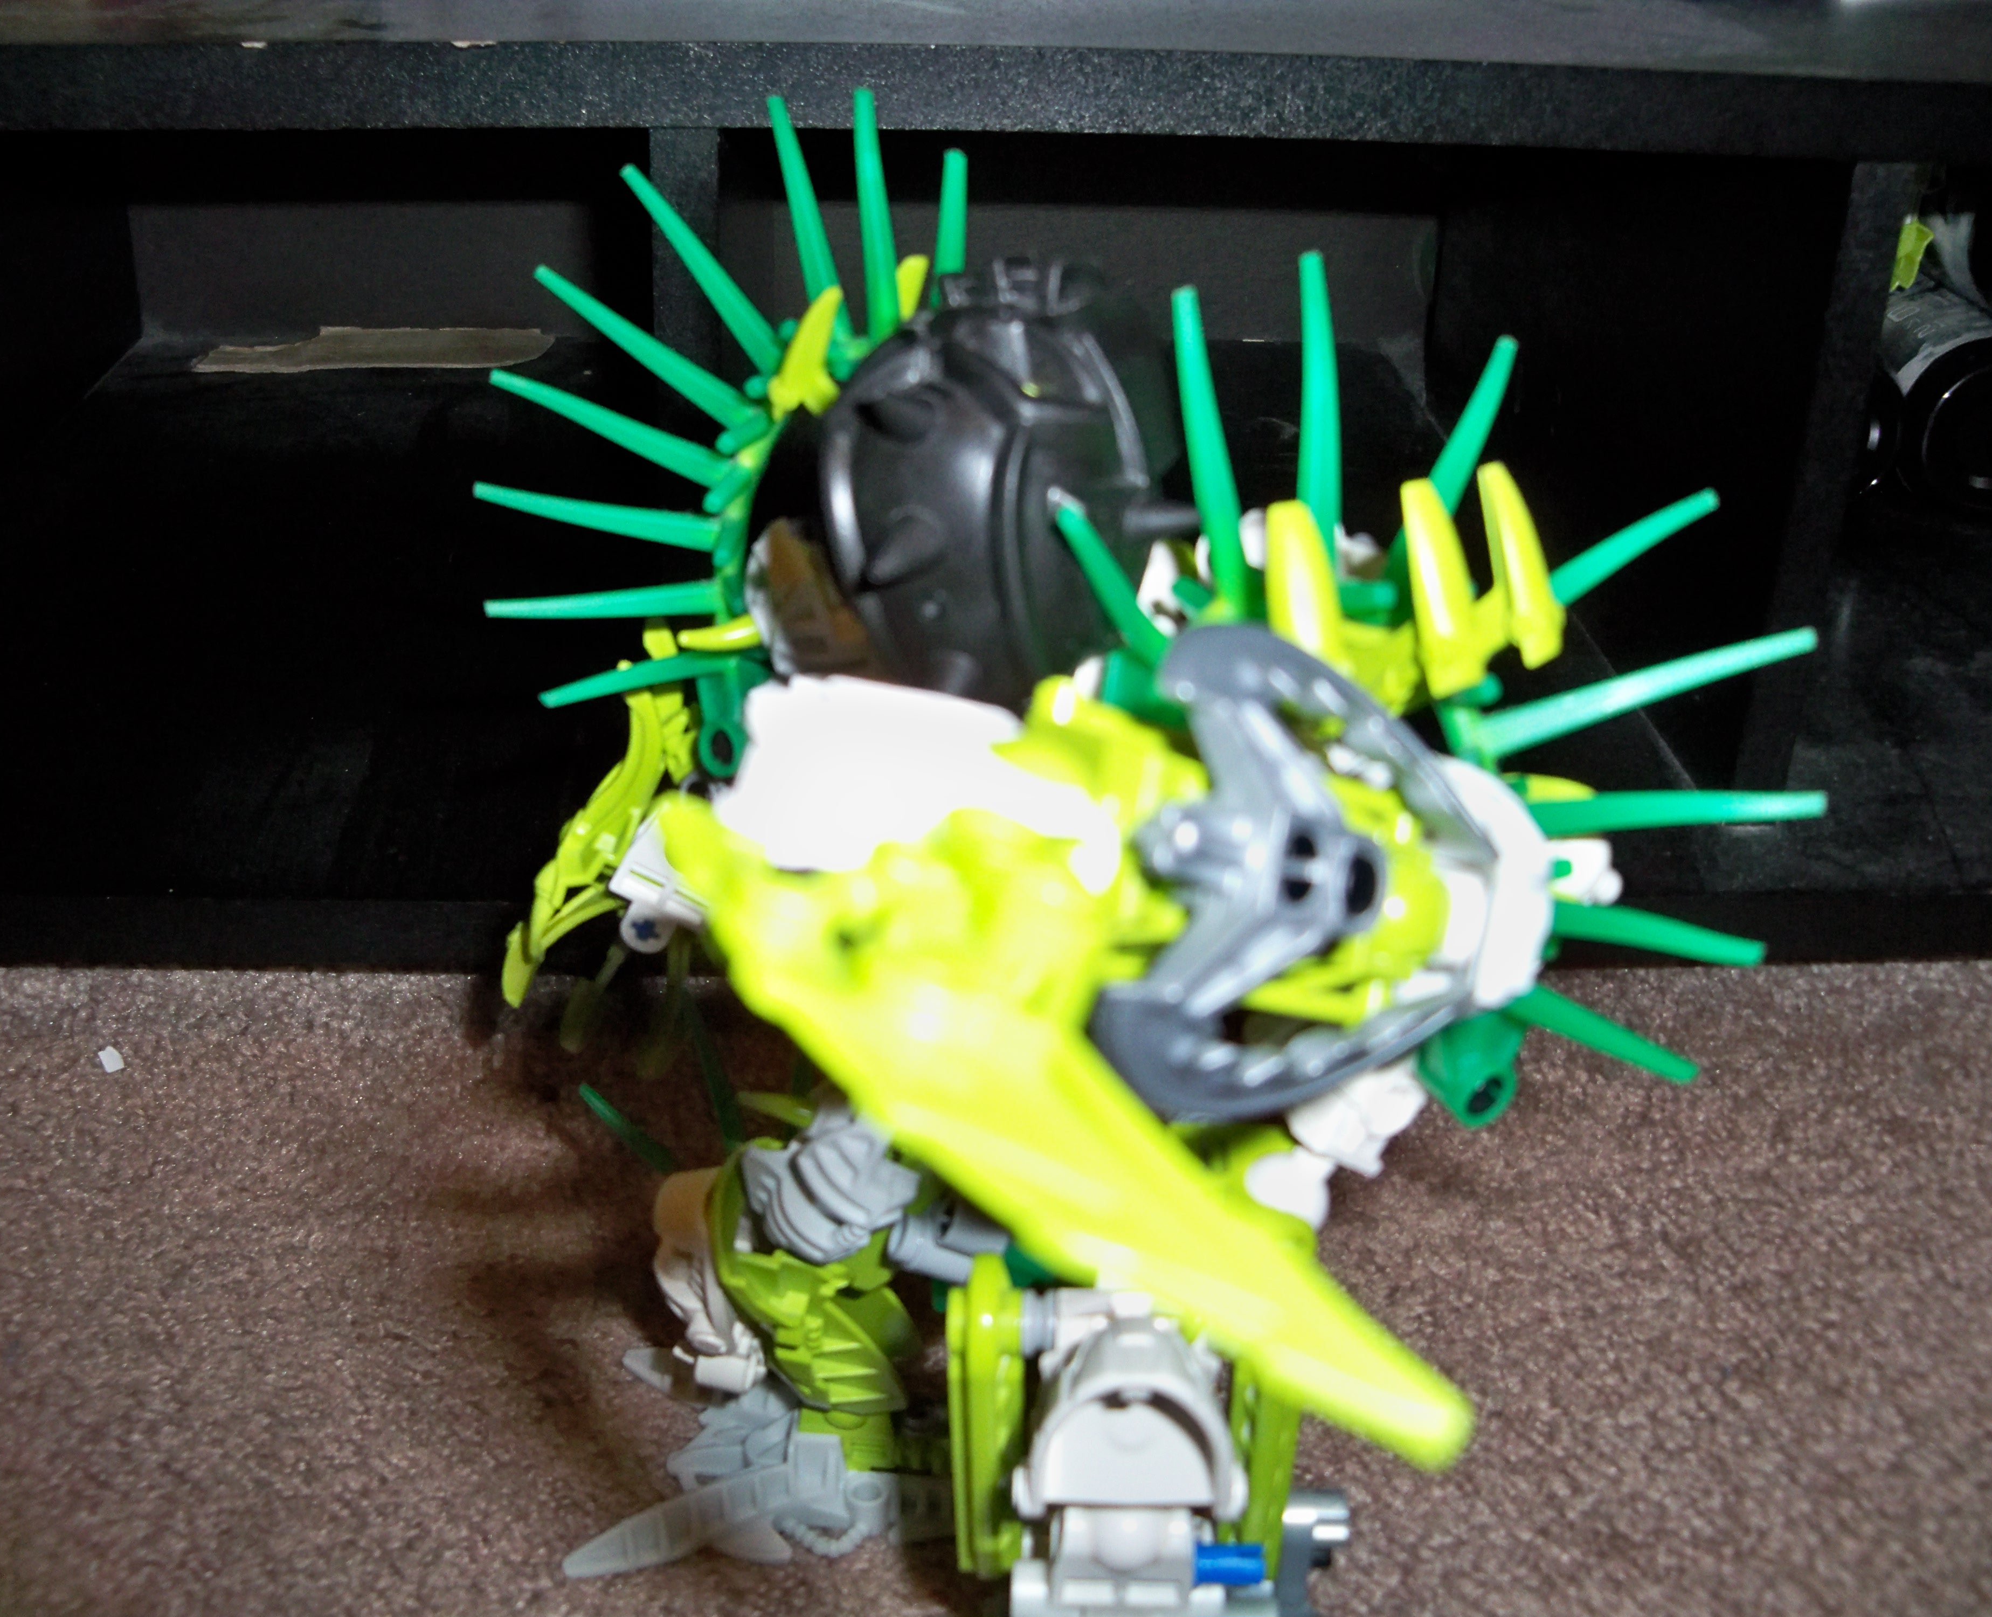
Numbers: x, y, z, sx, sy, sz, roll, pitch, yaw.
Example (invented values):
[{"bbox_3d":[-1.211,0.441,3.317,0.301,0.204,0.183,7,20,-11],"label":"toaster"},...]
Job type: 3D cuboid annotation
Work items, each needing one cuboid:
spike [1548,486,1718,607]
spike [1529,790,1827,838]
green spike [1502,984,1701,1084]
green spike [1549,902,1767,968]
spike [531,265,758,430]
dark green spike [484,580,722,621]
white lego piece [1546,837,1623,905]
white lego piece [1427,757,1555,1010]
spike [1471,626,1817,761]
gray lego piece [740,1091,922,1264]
[{"bbox_3d":[0.069,-0.028,0.239,0.033,0.005,0.004,-31,-4,-27],"label":"spike"},{"bbox_3d":[0.068,0.001,0.221,0.033,0.005,0.005,-3,-1,-5],"label":"spike"},{"bbox_3d":[0.064,0.024,0.227,0.026,0.005,0.004,20,0,-23],"label":"green spike"},{"bbox_3d":[0.063,0.012,0.211,0.029,0.004,0.004,10,0,-22],"label":"green spike"},{"bbox_3d":[-0.047,-0.062,0.288,0.035,0.005,0.004,35,5,0],"label":"spike"},{"bbox_3d":[-0.052,-0.027,0.290,0.031,0.004,0.004,-3,0,-5],"label":"dark green spike"},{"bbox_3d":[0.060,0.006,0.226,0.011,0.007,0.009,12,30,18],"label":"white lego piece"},{"bbox_3d":[0.045,0.007,0.198,0.012,0.020,0.012,1,27,-1],"label":"white lego piece"},{"bbox_3d":[0.064,-0.012,0.212,0.039,0.004,0.004,-16,0,-18],"label":"spike"},{"bbox_3d":[-0.024,0.053,0.313,0.024,0.022,0.018,14,30,23],"label":"gray lego piece"}]

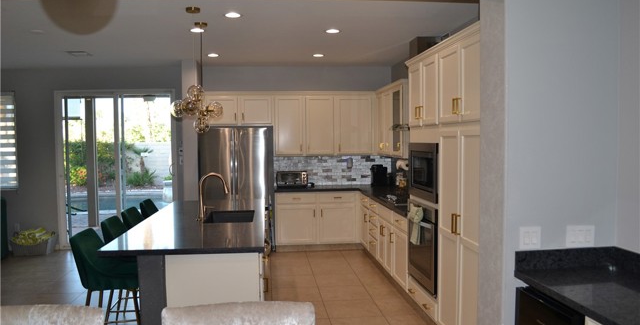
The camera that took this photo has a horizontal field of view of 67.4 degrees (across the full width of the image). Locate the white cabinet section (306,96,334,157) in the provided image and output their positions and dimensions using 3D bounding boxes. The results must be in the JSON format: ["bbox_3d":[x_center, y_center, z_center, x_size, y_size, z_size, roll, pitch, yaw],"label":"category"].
[{"bbox_3d":[-0.025,-0.559,7.432,0.457,0.899,0.322,0,2,-7],"label":"white cabinet section"}]

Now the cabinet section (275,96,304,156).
[{"bbox_3d":[-0.476,-0.557,7.380,0.451,0.899,0.322,0,2,-7],"label":"cabinet section"}]

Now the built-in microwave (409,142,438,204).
[{"bbox_3d":[1.094,0.073,4.218,0.420,0.485,0.750,-1,2,-6],"label":"built-in microwave"}]

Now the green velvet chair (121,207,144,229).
[{"bbox_3d":[-1.679,0.950,4.873,0.540,0.940,0.460,0,2,-6],"label":"green velvet chair"}]

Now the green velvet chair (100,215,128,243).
[{"bbox_3d":[-1.498,0.945,4.043,0.500,0.955,0.460,-1,2,-7],"label":"green velvet chair"}]

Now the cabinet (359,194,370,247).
[{"bbox_3d":[0.954,0.855,7.050,0.600,0.800,0.550,0,2,-6],"label":"cabinet"}]

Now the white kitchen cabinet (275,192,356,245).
[{"bbox_3d":[-0.083,0.793,7.157,1.170,0.776,0.588,-1,2,-7],"label":"white kitchen cabinet"}]

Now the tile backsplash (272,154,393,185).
[{"bbox_3d":[0.217,0.125,7.449,1.850,0.462,0.025,-1,2,-7],"label":"tile backsplash"}]

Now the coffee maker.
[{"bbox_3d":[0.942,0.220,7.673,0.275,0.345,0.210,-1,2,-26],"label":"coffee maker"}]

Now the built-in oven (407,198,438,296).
[{"bbox_3d":[1.183,0.737,4.363,0.570,0.725,0.770,0,2,-6],"label":"built-in oven"}]

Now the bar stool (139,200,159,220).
[{"bbox_3d":[-1.644,0.894,5.263,0.500,0.955,0.460,-1,2,-7],"label":"bar stool"}]

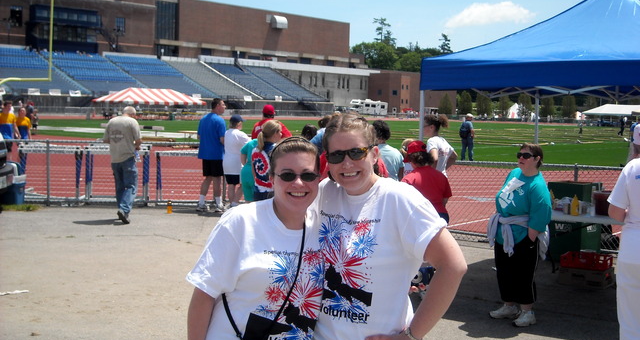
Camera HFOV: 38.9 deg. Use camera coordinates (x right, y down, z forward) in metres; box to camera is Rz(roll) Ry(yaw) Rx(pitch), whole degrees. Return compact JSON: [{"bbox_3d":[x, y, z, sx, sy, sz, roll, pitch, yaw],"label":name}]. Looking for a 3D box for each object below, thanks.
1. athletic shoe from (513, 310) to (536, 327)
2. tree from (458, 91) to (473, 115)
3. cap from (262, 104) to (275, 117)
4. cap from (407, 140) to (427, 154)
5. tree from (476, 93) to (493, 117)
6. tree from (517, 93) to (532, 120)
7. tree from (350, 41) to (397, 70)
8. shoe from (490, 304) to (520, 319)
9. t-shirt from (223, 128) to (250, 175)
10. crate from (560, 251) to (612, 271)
[{"bbox_3d":[1.718,1.244,7.600,0.265,0.120,0.100,-2,5,-42],"label":"athletic shoe"},{"bbox_3d":[28.365,-12.628,176.000,2.526,5.634,2.526,1,4,0],"label":"tree"},{"bbox_3d":[-0.802,-0.936,14.250,0.180,0.150,0.270,1,1,-5],"label":"cap"},{"bbox_3d":[0.928,-0.205,8.850,0.180,0.150,0.270,-3,-13,-46],"label":"cap"},{"bbox_3d":[31.959,-12.725,176.000,2.914,5.828,2.914,1,4,0],"label":"tree"},{"bbox_3d":[38.923,-12.104,172.000,2.753,5.601,2.753,1,4,0],"label":"tree"},{"bbox_3d":[14.571,-24.175,240.000,12.982,20.002,12.982,1,4,0],"label":"tree"},{"bbox_3d":[1.568,1.202,7.680,0.265,0.120,0.100,0,4,-18],"label":"shoe"},{"bbox_3d":[-1.330,-0.290,14.600,0.480,0.720,0.320,2,4,18],"label":"t-shirt"},{"bbox_3d":[2.785,0.955,9.460,0.450,0.125,0.345,3,4,30],"label":"crate"}]

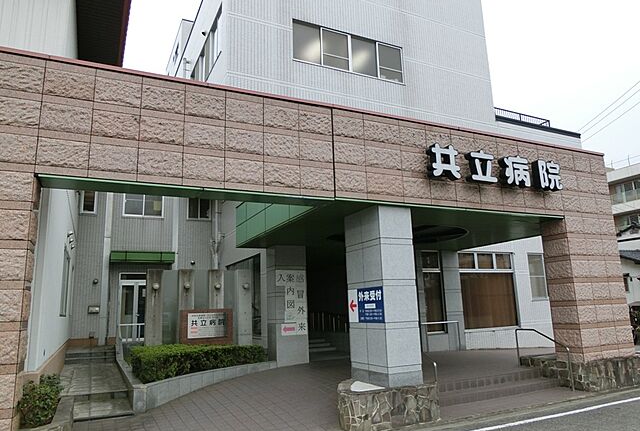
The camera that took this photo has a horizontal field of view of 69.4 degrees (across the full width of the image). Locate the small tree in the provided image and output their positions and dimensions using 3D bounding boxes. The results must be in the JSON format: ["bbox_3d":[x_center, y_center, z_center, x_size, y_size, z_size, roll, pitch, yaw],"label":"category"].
[{"bbox_3d":[-3.792,2.475,6.246,0.475,0.562,0.872,4,-13,-25],"label":"small tree"}]

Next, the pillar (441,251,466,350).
[{"bbox_3d":[3.753,2.451,13.524,0.606,2.823,0.454,3,-12,-26],"label":"pillar"}]

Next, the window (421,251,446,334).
[{"bbox_3d":[3.541,2.369,14.376,0.746,2.514,0.120,4,-13,-25],"label":"window"}]

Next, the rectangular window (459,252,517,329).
[{"bbox_3d":[5.677,2.502,15.464,2.422,2.539,0.120,4,-13,-25],"label":"rectangular window"}]

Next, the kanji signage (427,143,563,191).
[{"bbox_3d":[3.083,-0.808,8.008,2.990,0.520,0.162,3,-12,-26],"label":"kanji signage"}]

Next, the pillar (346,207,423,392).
[{"bbox_3d":[0.999,1.283,7.494,0.616,2.677,1.040,3,-12,-26],"label":"pillar"}]

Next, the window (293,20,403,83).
[{"bbox_3d":[1.001,-5.135,14.684,3.987,1.356,0.120,4,-13,-25],"label":"window"}]

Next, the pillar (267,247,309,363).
[{"bbox_3d":[-0.891,2.432,12.622,0.903,3.110,0.775,4,-13,-25],"label":"pillar"}]

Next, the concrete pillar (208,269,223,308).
[{"bbox_3d":[-2.560,2.406,11.300,0.364,2.121,0.202,3,-12,-26],"label":"concrete pillar"}]

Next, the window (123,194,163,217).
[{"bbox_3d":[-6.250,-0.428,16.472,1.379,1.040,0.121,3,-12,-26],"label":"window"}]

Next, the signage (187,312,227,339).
[{"bbox_3d":[-2.619,2.570,10.778,0.904,0.576,0.061,3,-12,-26],"label":"signage"}]

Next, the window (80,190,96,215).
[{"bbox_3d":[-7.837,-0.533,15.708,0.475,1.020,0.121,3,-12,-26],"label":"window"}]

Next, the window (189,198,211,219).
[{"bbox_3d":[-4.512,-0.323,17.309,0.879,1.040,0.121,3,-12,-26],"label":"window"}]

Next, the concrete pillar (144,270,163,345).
[{"bbox_3d":[-4.594,2.718,12.746,0.358,2.393,0.388,4,-13,-25],"label":"concrete pillar"}]

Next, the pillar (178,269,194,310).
[{"bbox_3d":[-3.838,2.762,13.093,0.358,2.403,0.388,4,-13,-25],"label":"pillar"}]

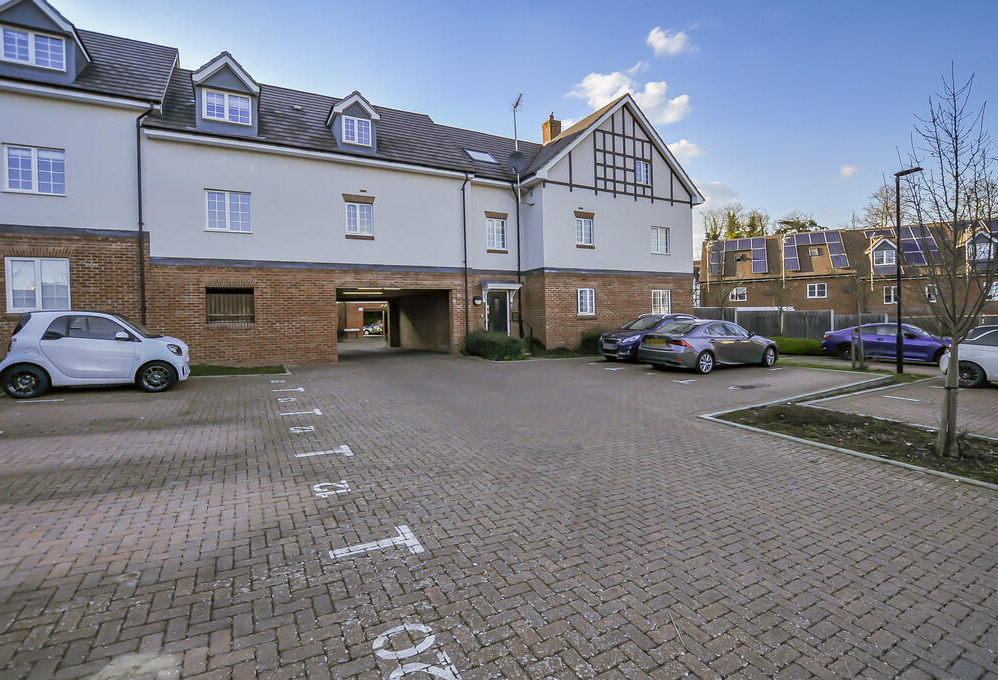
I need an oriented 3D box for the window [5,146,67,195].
[{"bbox_3d":[-11.004,-4.006,10.116,1.056,1.115,0.120,-2,2,-26],"label":"window"}]

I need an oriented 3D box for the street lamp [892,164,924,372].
[{"bbox_3d":[11.019,-1.850,11.365,0.680,5.500,0.280,-1,2,45],"label":"street lamp"}]

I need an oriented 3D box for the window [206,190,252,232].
[{"bbox_3d":[-7.575,-3.605,11.955,1.100,1.200,0.120,-2,1,-26],"label":"window"}]

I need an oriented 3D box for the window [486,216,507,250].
[{"bbox_3d":[-0.074,-3.912,15.802,0.850,1.200,0.120,-2,1,-26],"label":"window"}]

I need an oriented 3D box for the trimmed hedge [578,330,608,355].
[{"bbox_3d":[3.770,0.057,16.053,1.700,0.950,0.900,-2,1,-26],"label":"trimmed hedge"}]

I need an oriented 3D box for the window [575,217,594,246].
[{"bbox_3d":[3.339,-4.171,16.463,0.831,0.993,0.120,-2,2,-26],"label":"window"}]

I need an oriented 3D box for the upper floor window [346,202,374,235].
[{"bbox_3d":[-4.401,-3.821,13.489,0.808,0.989,0.120,-2,2,-26],"label":"upper floor window"}]

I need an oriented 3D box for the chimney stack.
[{"bbox_3d":[2.812,-11.092,22.400,0.700,1.650,0.800,-2,1,-26],"label":"chimney stack"}]

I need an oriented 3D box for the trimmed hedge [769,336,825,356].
[{"bbox_3d":[12.793,0.278,18.200,3.200,0.800,0.900,-1,1,28],"label":"trimmed hedge"}]

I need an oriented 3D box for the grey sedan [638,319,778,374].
[{"bbox_3d":[6.573,0.150,13.111,4.670,1.430,1.810,-2,2,-25],"label":"grey sedan"}]

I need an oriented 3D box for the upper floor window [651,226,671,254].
[{"bbox_3d":[6.928,-4.213,18.134,1.150,1.200,0.120,-2,1,-26],"label":"upper floor window"}]

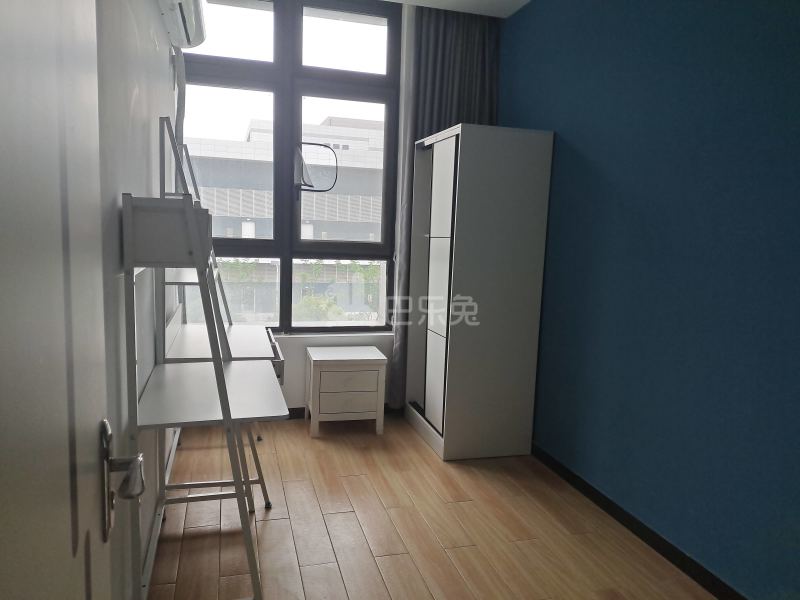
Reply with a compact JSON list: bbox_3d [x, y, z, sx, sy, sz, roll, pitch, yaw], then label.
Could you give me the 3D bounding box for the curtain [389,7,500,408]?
[{"bbox_3d":[0.298,-0.598,4.115,0.658,2.792,0.123,0,8,-17],"label":"curtain"}]

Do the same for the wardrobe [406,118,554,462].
[{"bbox_3d":[0.455,-0.059,3.726,0.567,1.924,0.801,0,8,-17],"label":"wardrobe"}]

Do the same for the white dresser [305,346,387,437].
[{"bbox_3d":[-0.370,0.614,3.923,0.480,0.520,0.375,0,8,-14],"label":"white dresser"}]

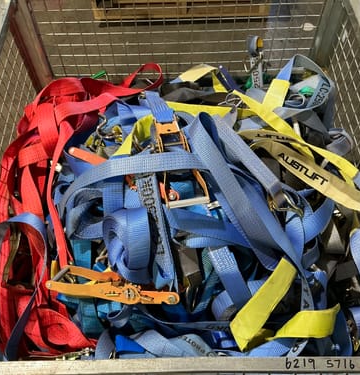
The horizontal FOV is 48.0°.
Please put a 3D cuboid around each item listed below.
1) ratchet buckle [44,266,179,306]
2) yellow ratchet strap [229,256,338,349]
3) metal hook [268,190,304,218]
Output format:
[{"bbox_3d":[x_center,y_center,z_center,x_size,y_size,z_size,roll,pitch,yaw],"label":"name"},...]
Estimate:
[{"bbox_3d":[-0.162,0.235,1.000,0.325,0.050,0.085,7,51,9],"label":"ratchet buckle"},{"bbox_3d":[0.244,0.287,0.983,0.240,0.100,0.195,-1,57,0],"label":"yellow ratchet strap"},{"bbox_3d":[0.259,0.041,0.990,0.088,0.045,0.056,36,64,22],"label":"metal hook"}]

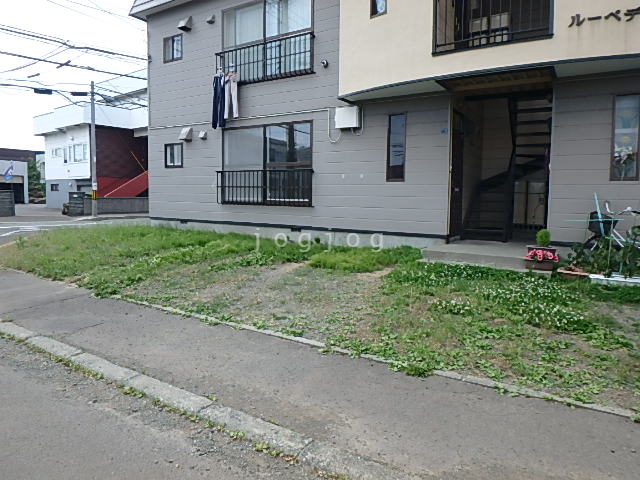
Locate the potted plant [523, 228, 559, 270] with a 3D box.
[{"bbox_3d":[3.049,0.135,6.081,0.410,0.570,0.360,4,7,32],"label":"potted plant"}]

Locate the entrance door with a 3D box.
[{"bbox_3d":[2.585,-1.206,8.380,0.080,2.310,0.790,4,7,32],"label":"entrance door"}]

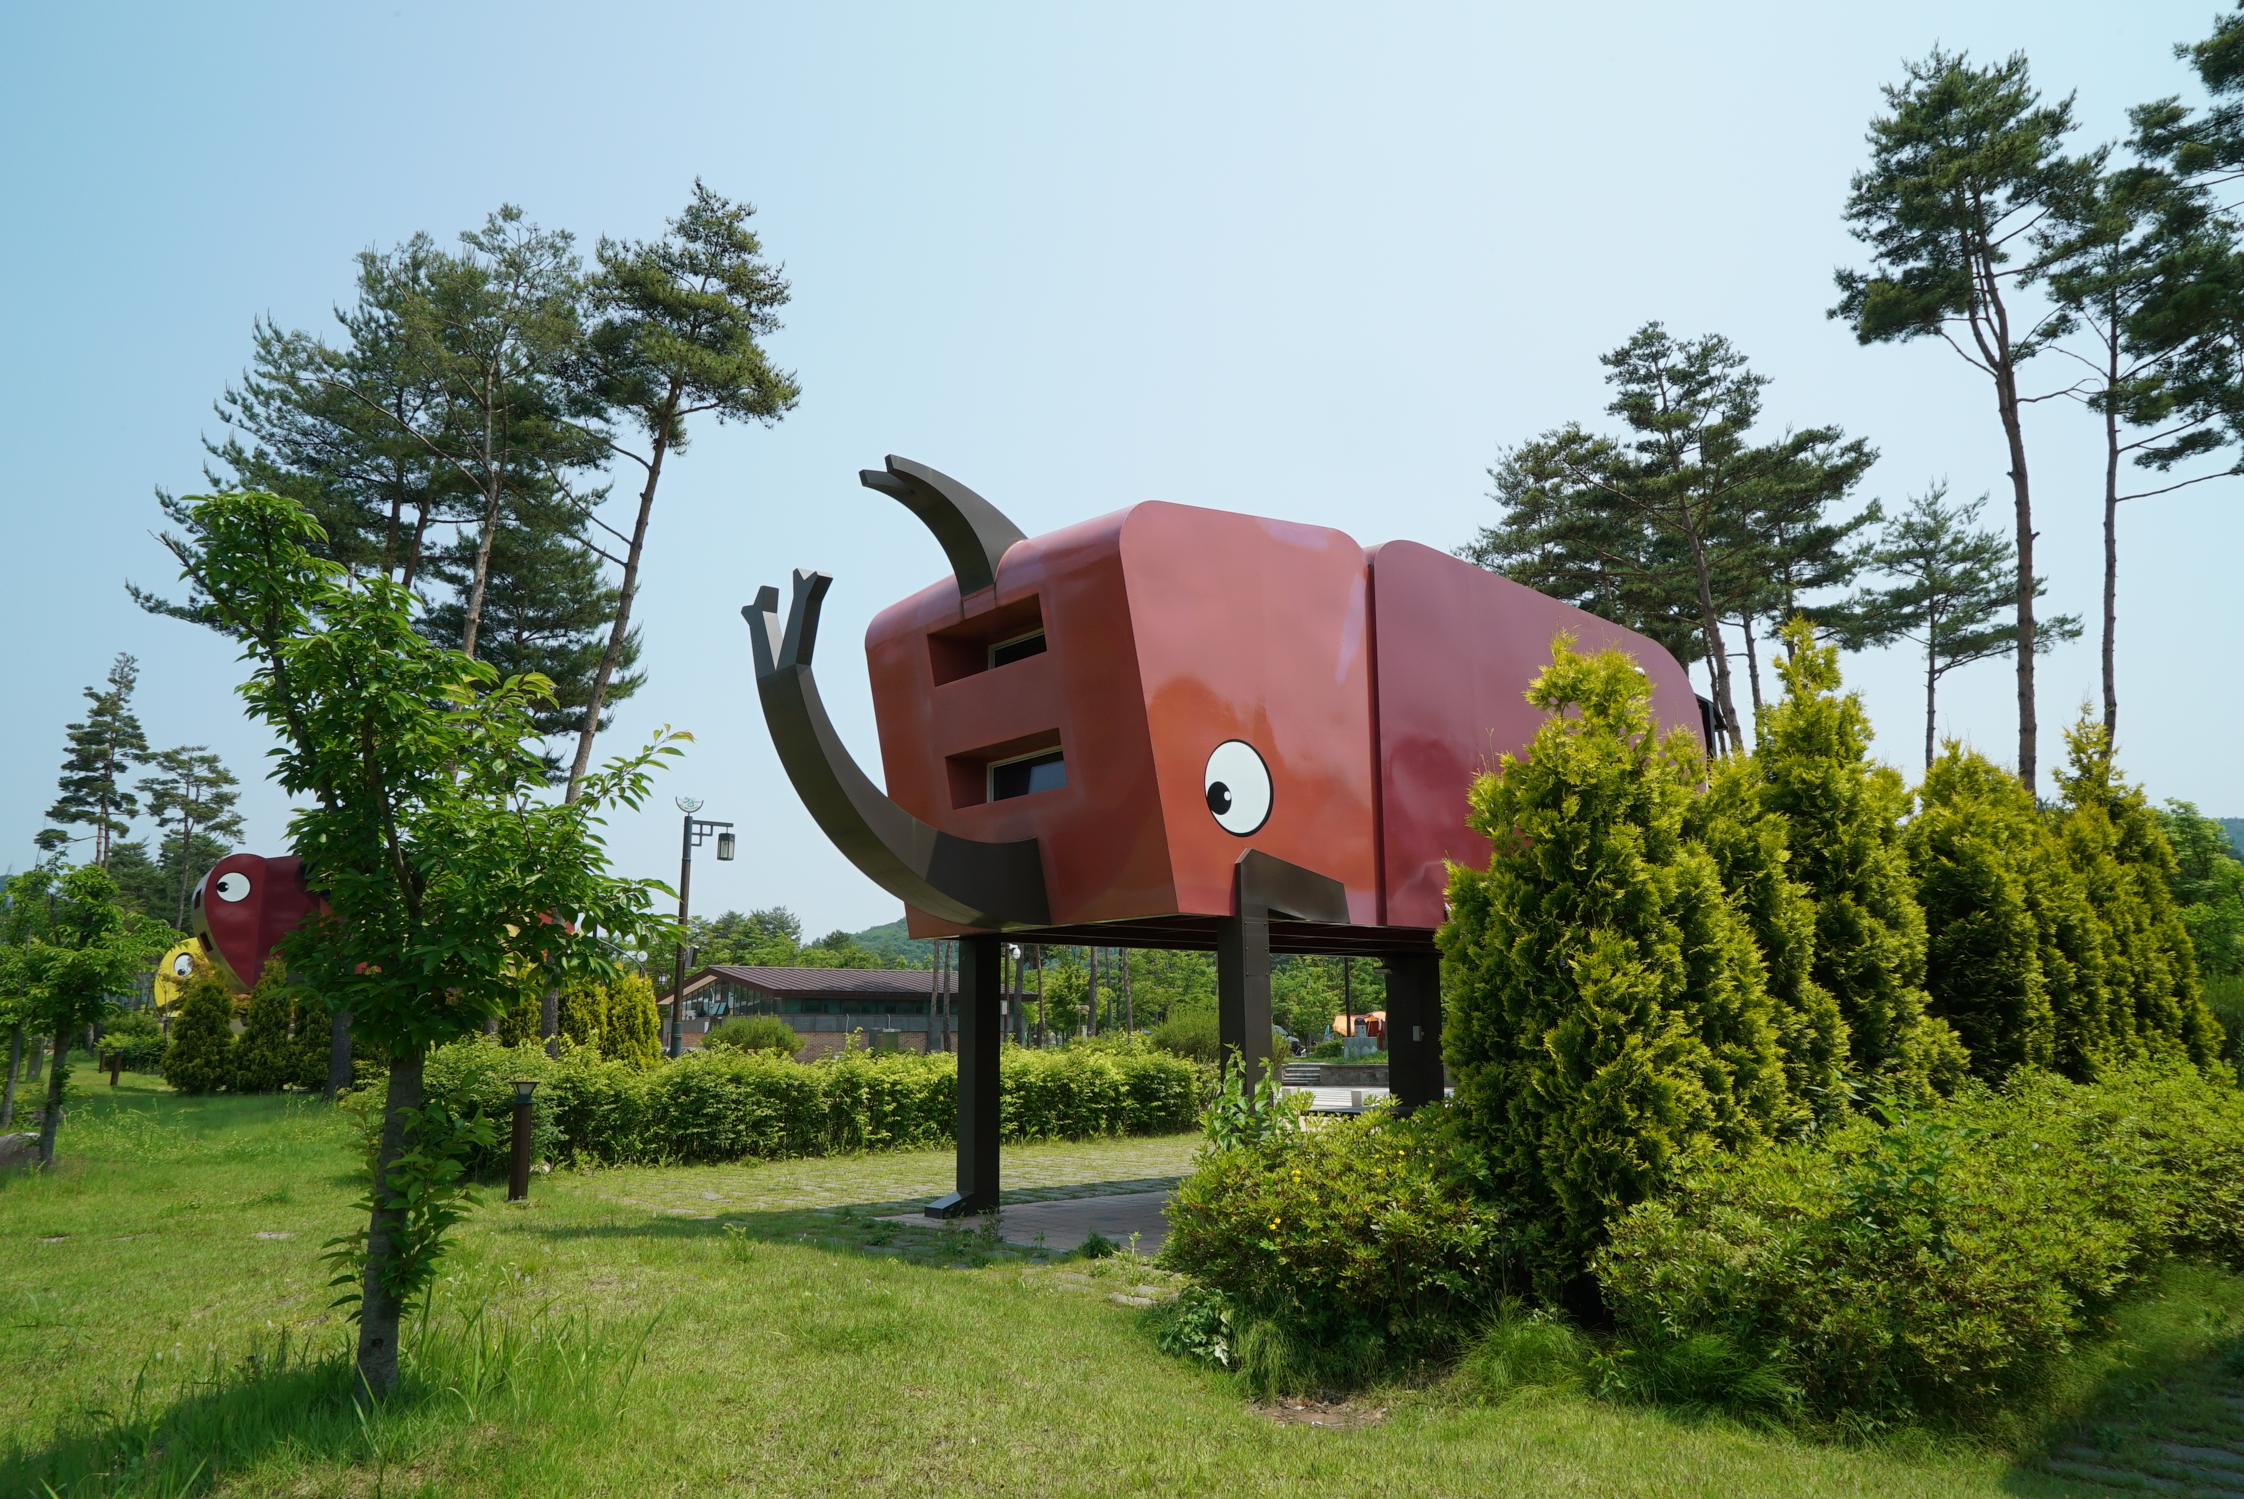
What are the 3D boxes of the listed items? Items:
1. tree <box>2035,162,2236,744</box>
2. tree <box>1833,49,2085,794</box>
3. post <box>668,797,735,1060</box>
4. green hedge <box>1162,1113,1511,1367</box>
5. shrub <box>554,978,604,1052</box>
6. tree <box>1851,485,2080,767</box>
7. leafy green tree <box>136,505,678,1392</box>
[{"bbox_3d":[17.272,-2.308,24.766,3.264,16.175,3.264,-8,-12,35],"label":"tree"},{"bbox_3d":[15.979,-3.703,27.150,4.420,20.080,4.420,-7,-13,31],"label":"tree"},{"bbox_3d":[-6.637,3.248,23.300,1.100,5.074,0.450,6,-12,-31],"label":"post"},{"bbox_3d":[1.007,2.264,7.049,1.643,1.080,1.500,-2,-11,8],"label":"green hedge"},{"bbox_3d":[-16.751,8.739,46.209,1.732,3.371,1.732,3,-11,-19],"label":"shrub"},{"bbox_3d":[19.317,0.651,33.439,5.091,13.829,5.091,-7,-12,30],"label":"tree"},{"bbox_3d":[-3.300,0.773,6.887,2.217,4.142,2.217,4,-11,-25],"label":"leafy green tree"}]

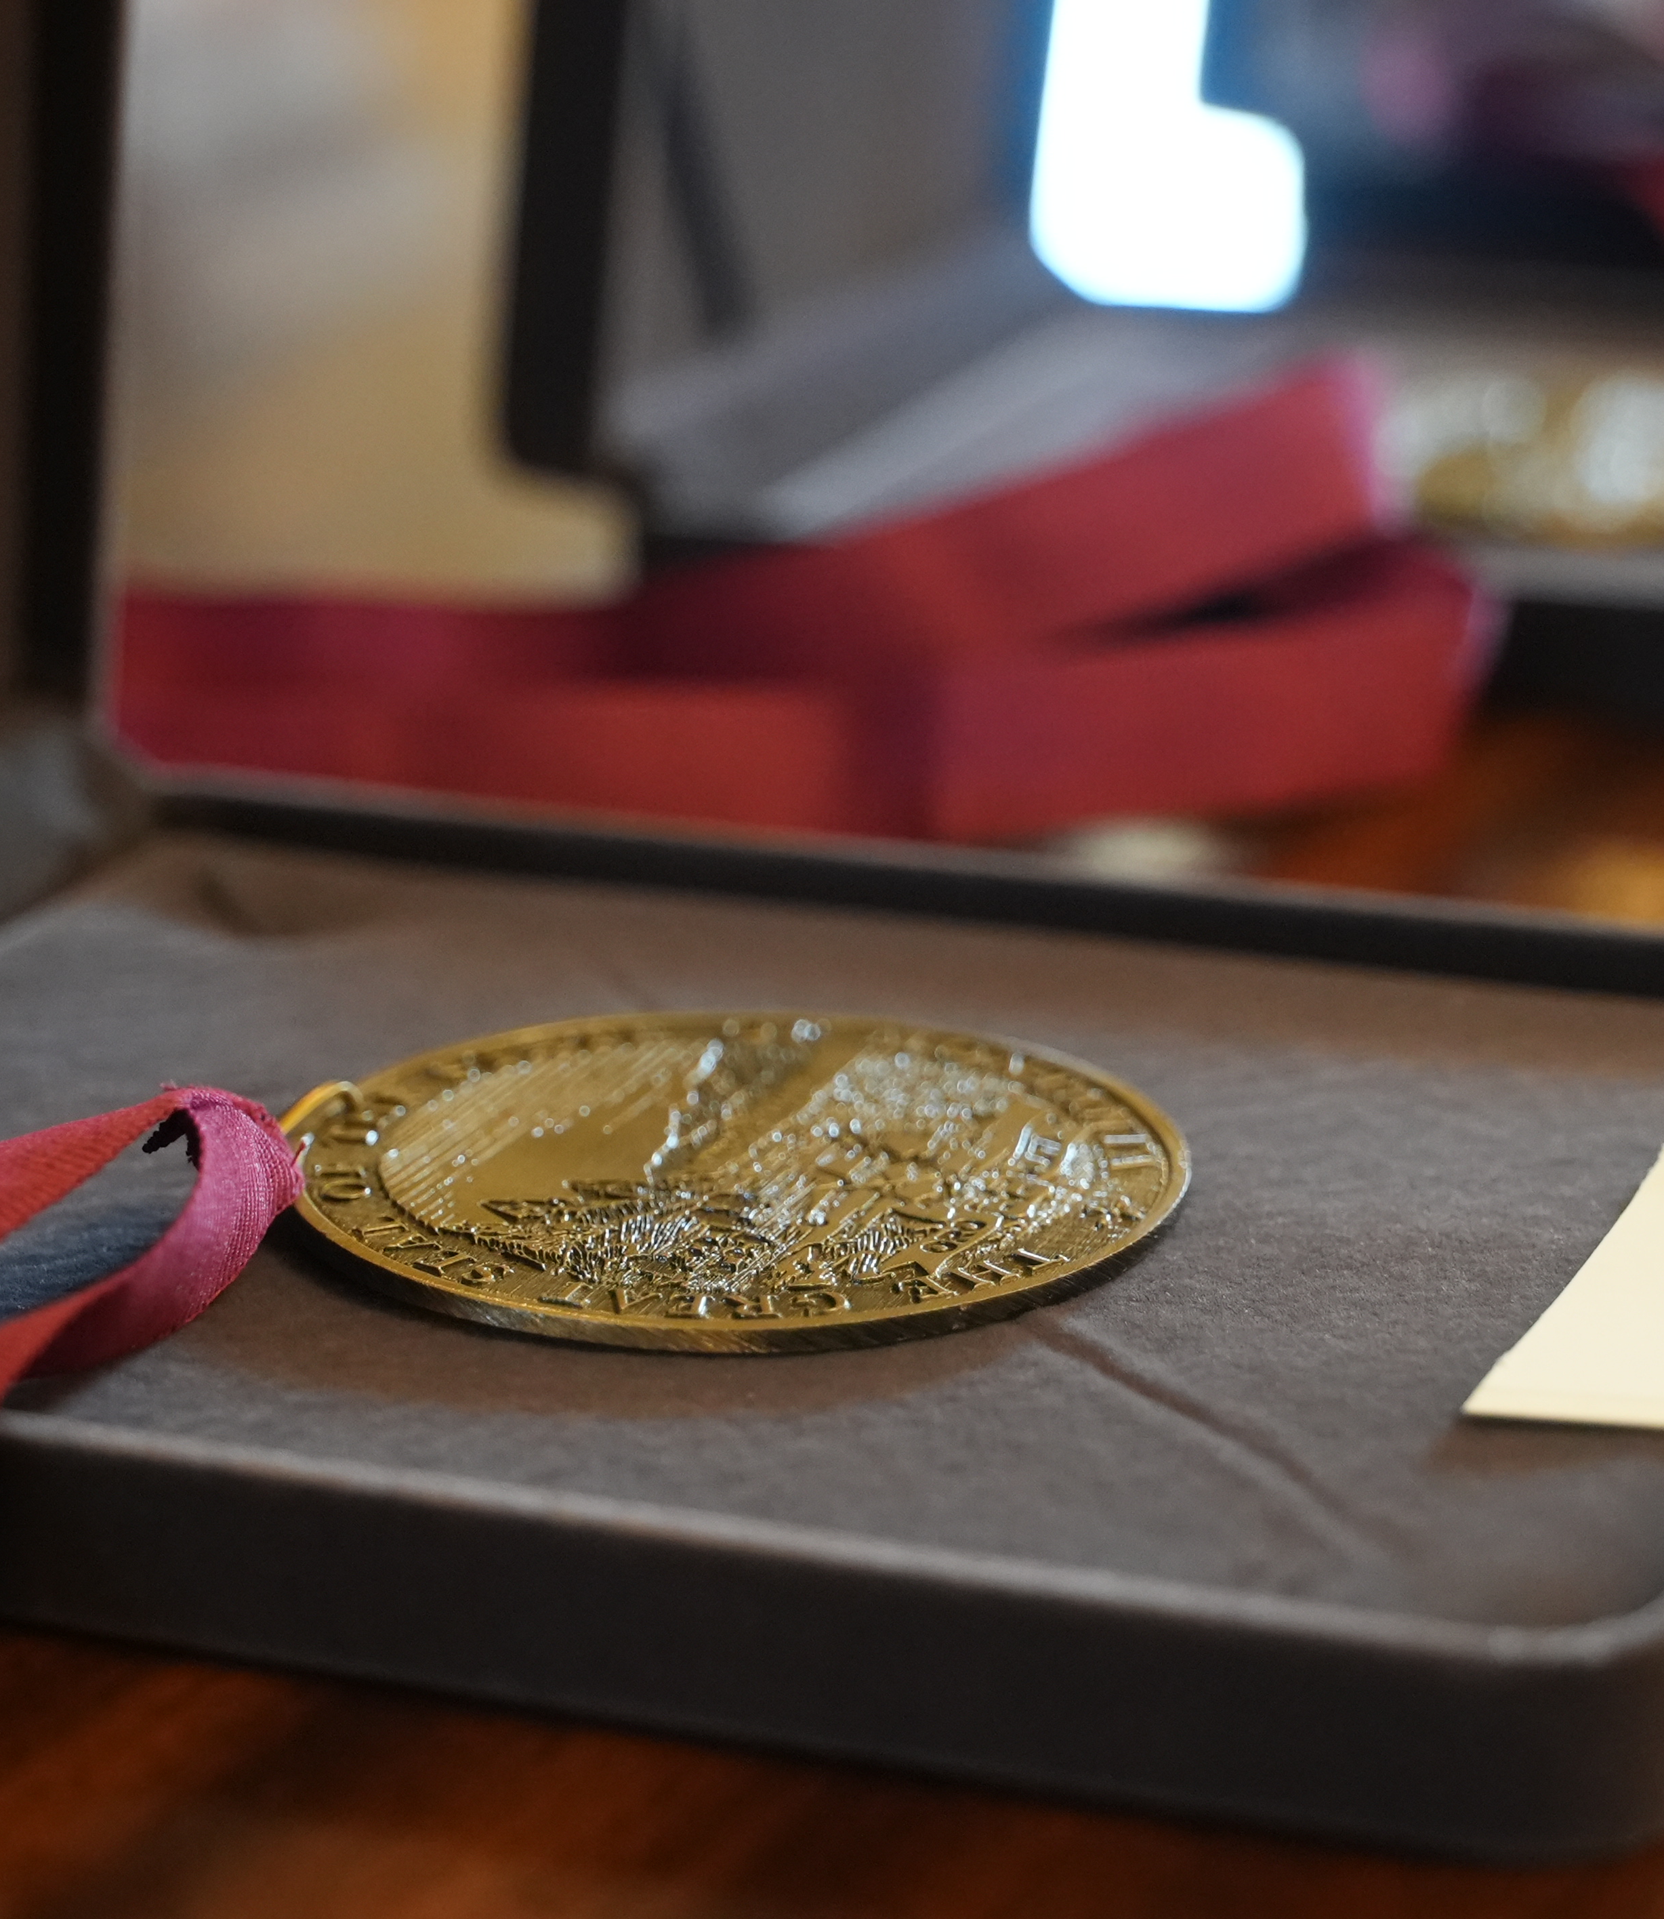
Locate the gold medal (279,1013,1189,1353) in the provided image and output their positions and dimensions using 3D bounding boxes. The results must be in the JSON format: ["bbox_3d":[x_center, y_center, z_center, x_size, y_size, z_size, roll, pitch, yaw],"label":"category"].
[{"bbox_3d":[-0.008,0.017,0.455,0.074,0.003,0.074,6,19,17],"label":"gold medal"}]

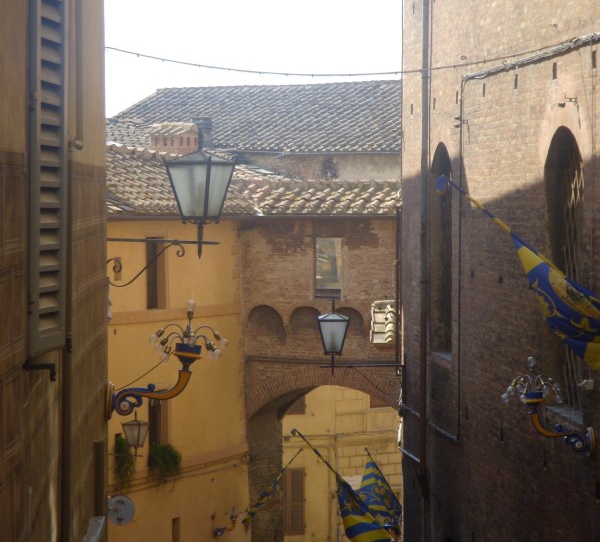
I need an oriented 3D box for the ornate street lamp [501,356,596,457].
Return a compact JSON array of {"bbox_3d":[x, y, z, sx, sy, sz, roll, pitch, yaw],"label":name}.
[{"bbox_3d":[2.113,1.159,20.400,0.810,0.860,0.530,0,2,-4],"label":"ornate street lamp"}]

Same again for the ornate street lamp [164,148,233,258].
[{"bbox_3d":[-0.849,-0.577,20.400,0.450,0.940,0.450,1,2,29],"label":"ornate street lamp"}]

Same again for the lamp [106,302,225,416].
[{"bbox_3d":[-0.902,0.607,16.300,0.840,0.810,0.530,0,2,-5],"label":"lamp"}]

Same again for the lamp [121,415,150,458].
[{"bbox_3d":[-3.553,3.602,52.000,0.450,0.950,0.450,1,2,29],"label":"lamp"}]

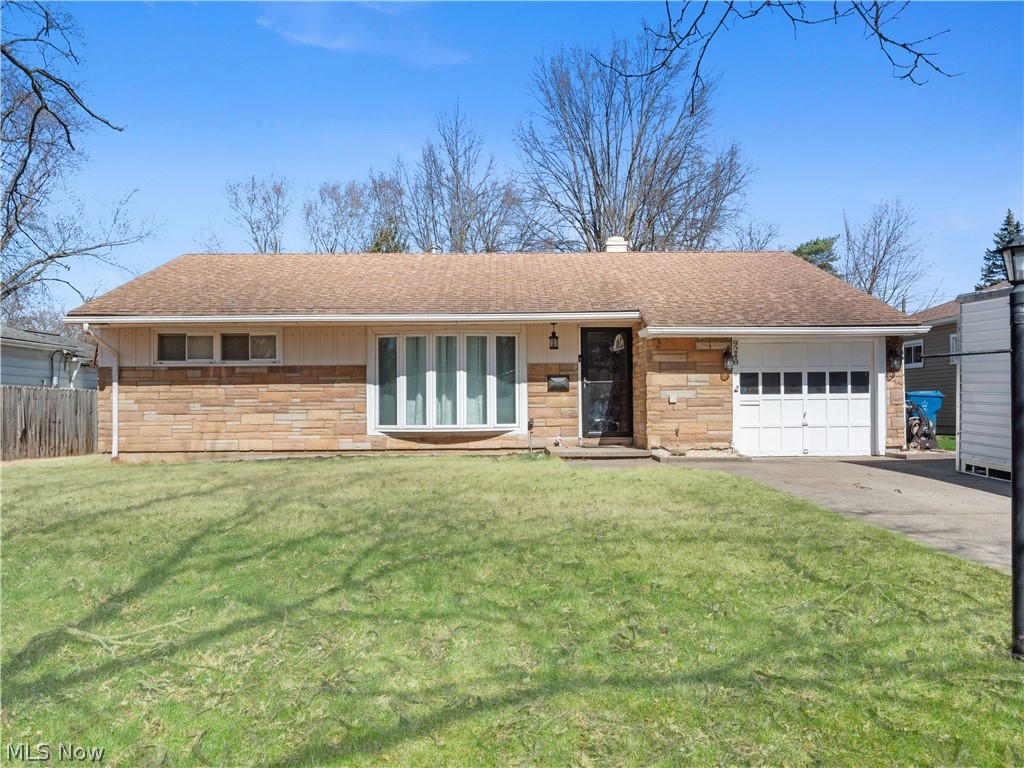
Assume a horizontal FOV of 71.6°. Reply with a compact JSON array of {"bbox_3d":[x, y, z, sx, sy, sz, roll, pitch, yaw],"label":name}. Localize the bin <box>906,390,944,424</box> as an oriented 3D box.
[{"bbox_3d":[7.830,0.680,13.800,0.840,1.100,0.680,0,0,6],"label":"bin"}]

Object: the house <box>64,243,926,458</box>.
[{"bbox_3d":[-0.600,-0.940,16.800,14.800,4.500,10.200,0,0,-1],"label":"house"}]

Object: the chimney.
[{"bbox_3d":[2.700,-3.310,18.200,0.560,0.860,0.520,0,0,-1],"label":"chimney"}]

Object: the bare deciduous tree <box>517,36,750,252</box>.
[{"bbox_3d":[5.300,-6.980,31.000,10.200,16.400,9.800,0,0,-1],"label":"bare deciduous tree"}]

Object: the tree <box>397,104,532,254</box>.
[{"bbox_3d":[-2.270,-6.070,34.000,6.200,14.600,6.000,0,0,-1],"label":"tree"}]

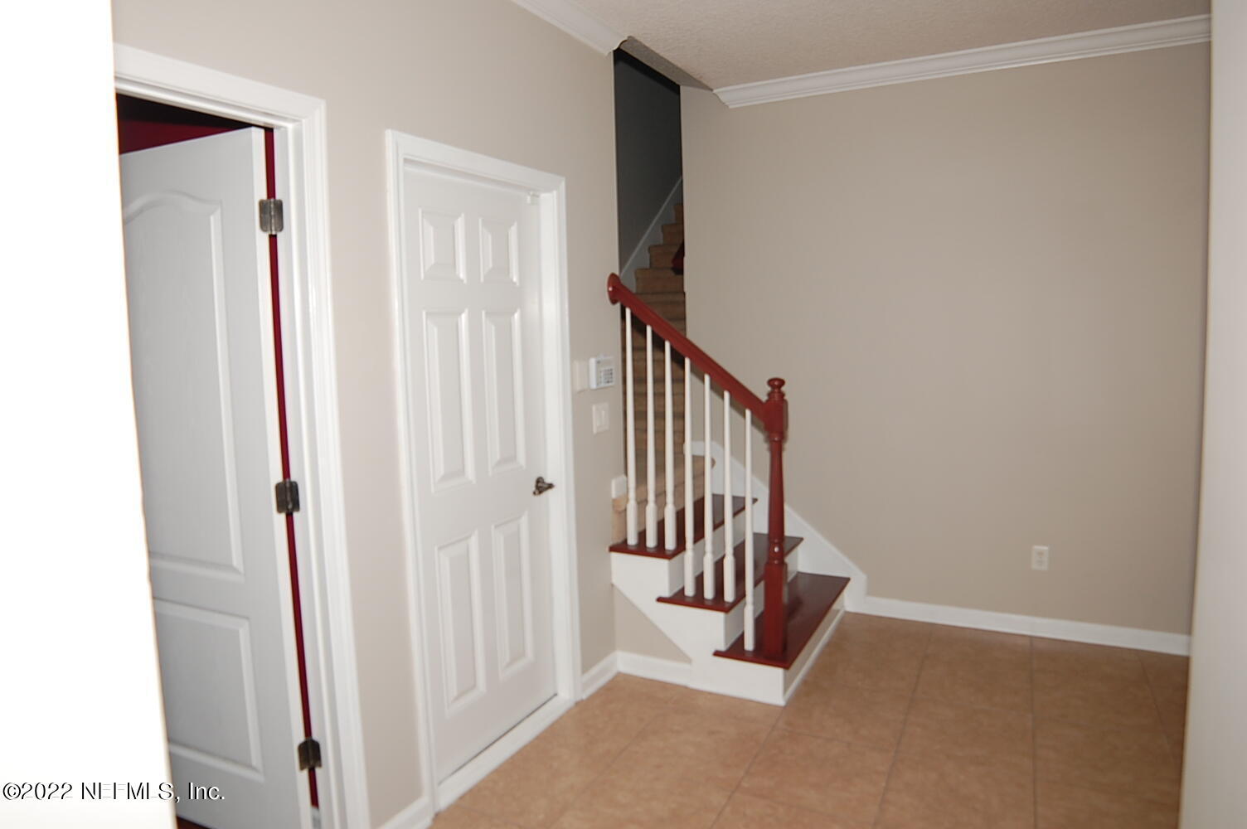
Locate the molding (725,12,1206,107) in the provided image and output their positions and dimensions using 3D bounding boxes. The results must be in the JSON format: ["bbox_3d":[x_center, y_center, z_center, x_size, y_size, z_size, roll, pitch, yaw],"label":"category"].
[{"bbox_3d":[1.443,-1.618,3.408,2.095,0.084,0.084,2,8,24],"label":"molding"}]

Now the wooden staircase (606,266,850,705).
[{"bbox_3d":[0.558,0.231,3.470,0.808,1.773,1.131,2,8,27],"label":"wooden staircase"}]

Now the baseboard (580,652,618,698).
[{"bbox_3d":[-0.099,1.130,3.171,0.016,0.094,0.296,3,8,32],"label":"baseboard"}]

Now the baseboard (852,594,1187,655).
[{"bbox_3d":[1.929,1.031,3.591,1.421,0.094,0.016,2,8,24],"label":"baseboard"}]

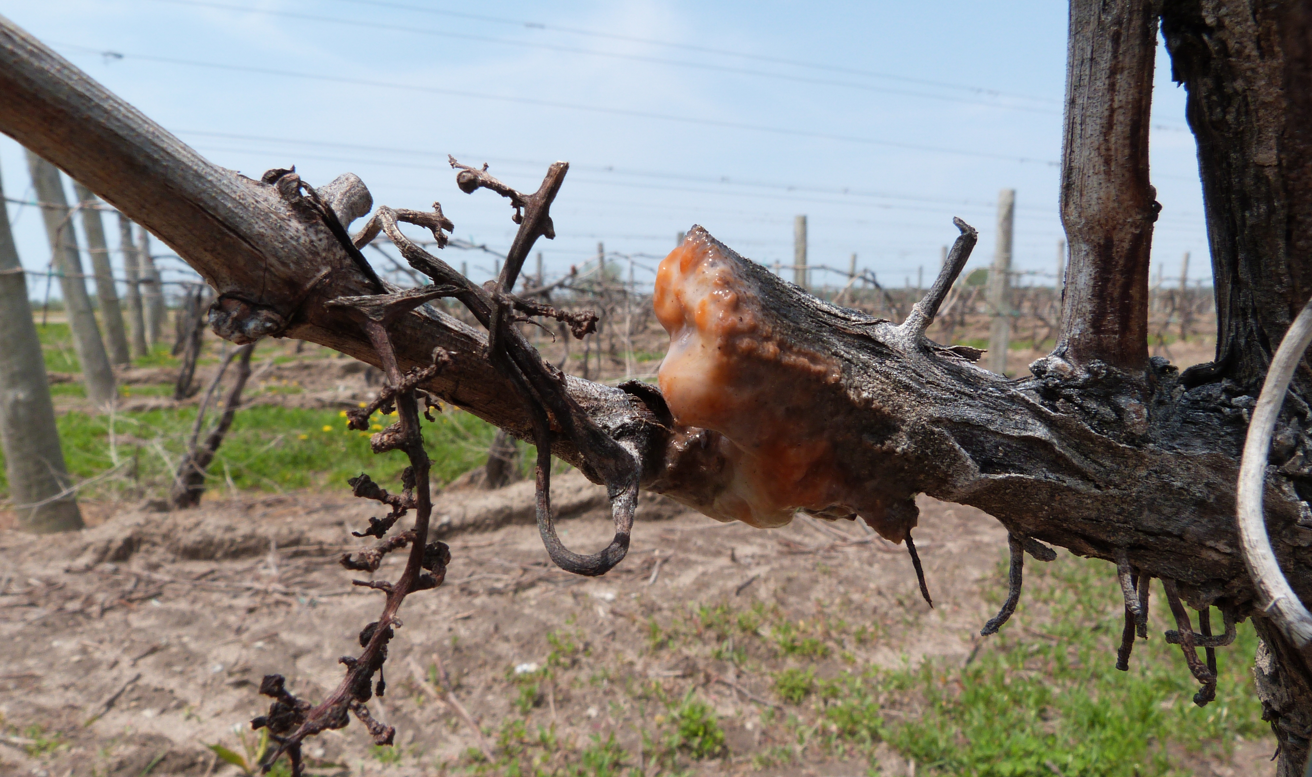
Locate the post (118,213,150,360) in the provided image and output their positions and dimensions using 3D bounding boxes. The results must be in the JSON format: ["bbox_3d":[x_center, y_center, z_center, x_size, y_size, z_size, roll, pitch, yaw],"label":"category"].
[{"bbox_3d":[-5.088,-1.051,9.216,0.125,1.460,0.125,-6,7,-28],"label":"post"}]

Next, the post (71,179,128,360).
[{"bbox_3d":[-4.090,-0.918,6.985,0.140,1.500,0.140,-11,10,-29],"label":"post"}]

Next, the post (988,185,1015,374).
[{"bbox_3d":[3.139,-0.951,8.620,0.150,1.750,0.150,4,6,20],"label":"post"}]

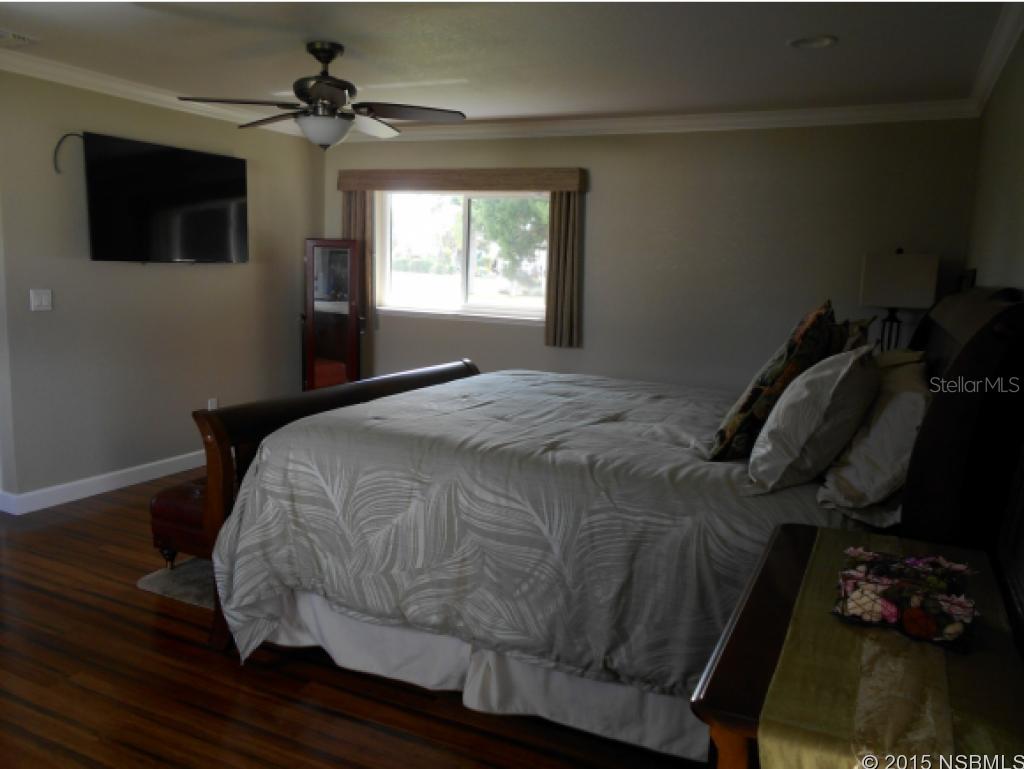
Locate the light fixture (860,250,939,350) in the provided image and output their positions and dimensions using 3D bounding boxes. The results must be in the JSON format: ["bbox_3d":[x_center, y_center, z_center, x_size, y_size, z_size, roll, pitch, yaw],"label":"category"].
[{"bbox_3d":[1.950,-0.289,3.943,0.330,0.790,0.330,7,10,26],"label":"light fixture"}]

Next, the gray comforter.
[{"bbox_3d":[0.299,0.497,3.225,2.070,0.790,2.060,7,10,26],"label":"gray comforter"}]

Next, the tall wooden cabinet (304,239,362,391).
[{"bbox_3d":[-1.323,-0.249,5.636,0.400,1.600,0.330,0,10,-14],"label":"tall wooden cabinet"}]

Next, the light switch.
[{"bbox_3d":[-2.592,-0.463,4.247,0.012,0.116,0.116,7,10,26],"label":"light switch"}]

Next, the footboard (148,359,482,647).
[{"bbox_3d":[-0.682,0.435,3.701,0.250,0.930,1.880,7,10,26],"label":"footboard"}]

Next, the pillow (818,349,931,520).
[{"bbox_3d":[1.126,0.100,2.326,0.200,0.450,0.700,22,17,23],"label":"pillow"}]

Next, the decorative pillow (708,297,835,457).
[{"bbox_3d":[0.955,-0.007,2.658,0.170,0.580,0.560,38,22,18],"label":"decorative pillow"}]

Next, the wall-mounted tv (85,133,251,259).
[{"bbox_3d":[-2.144,-1.132,4.867,0.060,0.700,1.210,7,10,26],"label":"wall-mounted tv"}]

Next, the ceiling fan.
[{"bbox_3d":[-0.867,-1.336,3.570,1.310,0.470,1.310,7,10,26],"label":"ceiling fan"}]

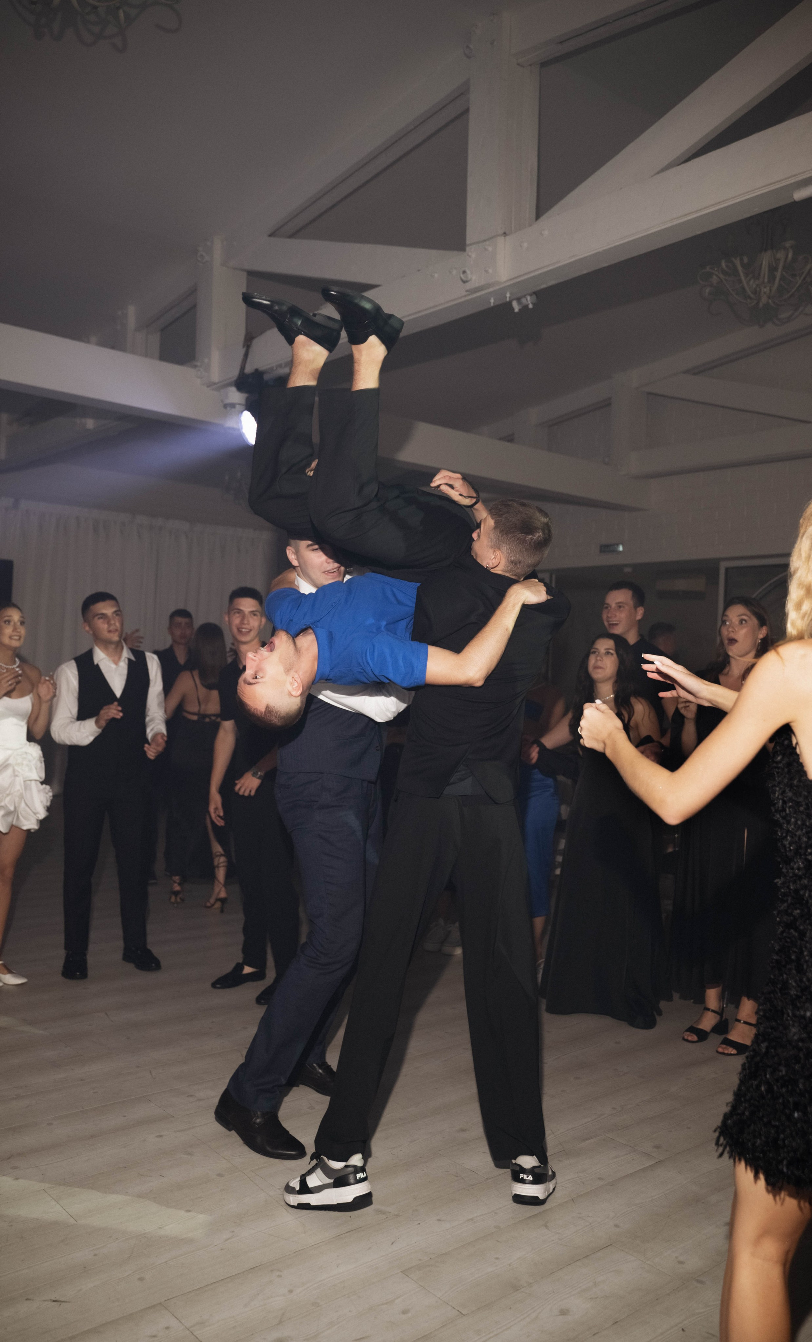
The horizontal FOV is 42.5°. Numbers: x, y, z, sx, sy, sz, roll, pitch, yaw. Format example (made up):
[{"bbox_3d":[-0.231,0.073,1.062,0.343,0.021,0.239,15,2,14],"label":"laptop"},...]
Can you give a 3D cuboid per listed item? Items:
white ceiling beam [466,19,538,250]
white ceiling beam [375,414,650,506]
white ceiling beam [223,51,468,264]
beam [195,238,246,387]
[{"bbox_3d":[0.426,-2.368,4.658,0.208,1.040,0.208,2,0,-41],"label":"white ceiling beam"},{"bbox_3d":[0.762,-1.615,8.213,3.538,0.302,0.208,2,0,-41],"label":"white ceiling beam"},{"bbox_3d":[-0.348,-2.603,5.570,0.187,0.193,2.186,2,-8,-41],"label":"white ceiling beam"},{"bbox_3d":[-1.153,-2.197,6.468,0.218,0.895,0.198,2,0,-41],"label":"beam"}]

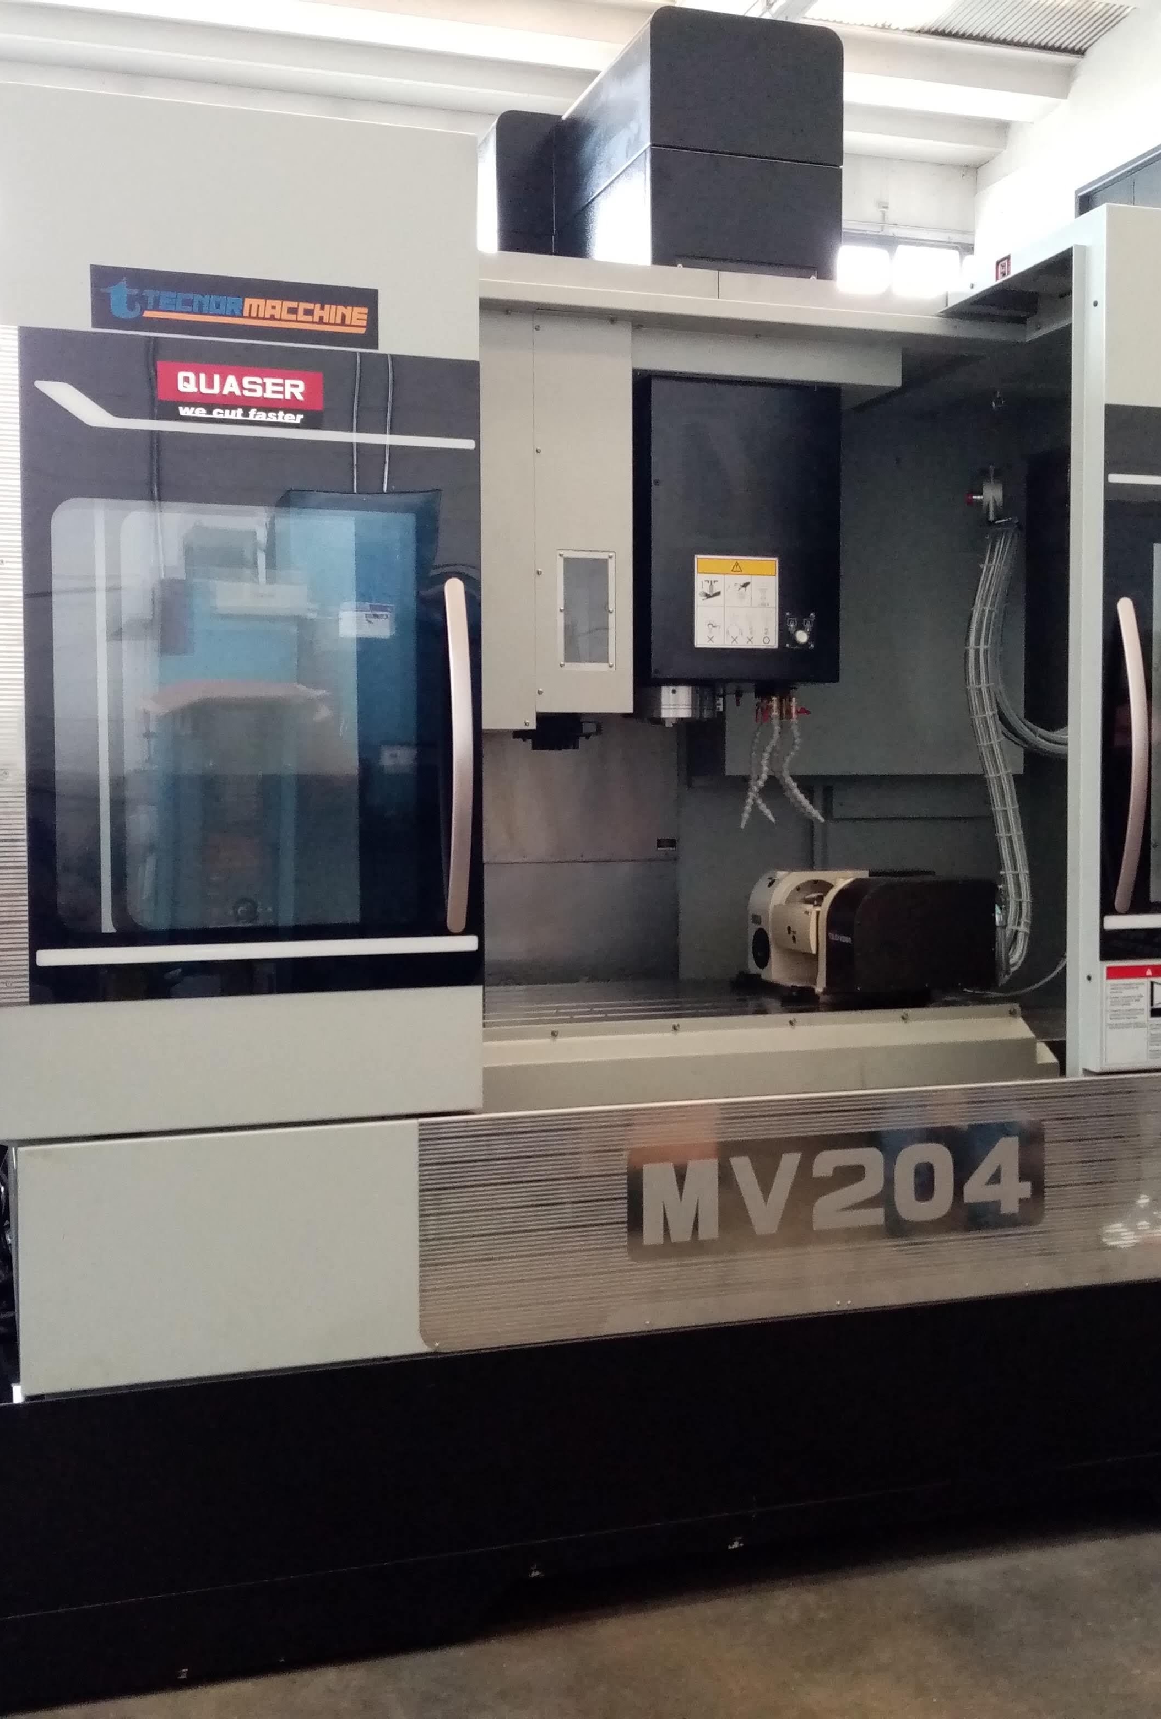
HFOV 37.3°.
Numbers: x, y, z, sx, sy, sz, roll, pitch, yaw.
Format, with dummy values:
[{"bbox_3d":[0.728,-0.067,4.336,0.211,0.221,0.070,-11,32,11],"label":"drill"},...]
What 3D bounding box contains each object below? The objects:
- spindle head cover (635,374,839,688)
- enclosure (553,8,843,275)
[{"bbox_3d":[0.304,-0.724,3.967,0.441,0.651,0.450,-1,3,-16],"label":"spindle head cover"},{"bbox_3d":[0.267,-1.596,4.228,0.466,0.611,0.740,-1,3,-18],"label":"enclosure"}]

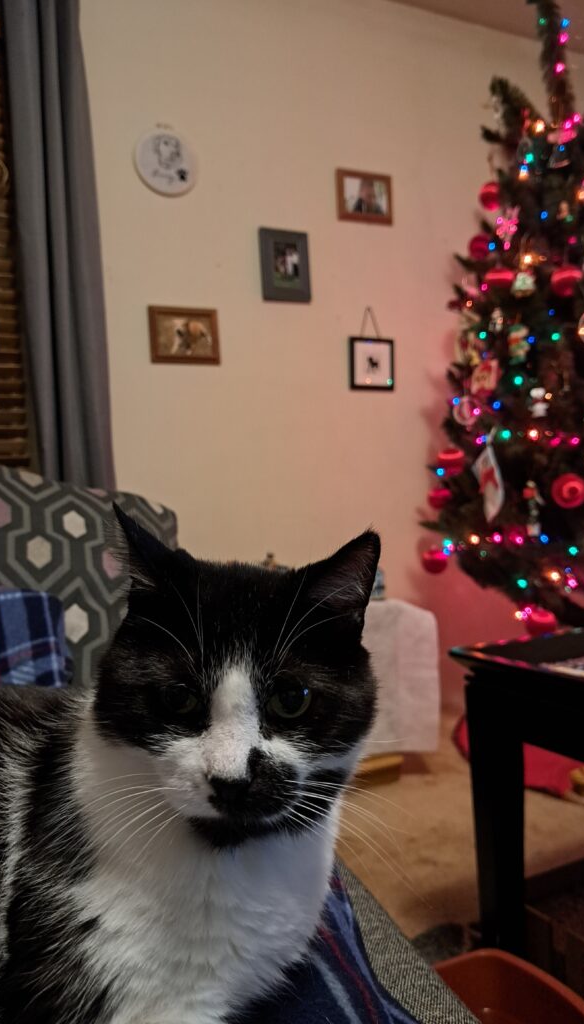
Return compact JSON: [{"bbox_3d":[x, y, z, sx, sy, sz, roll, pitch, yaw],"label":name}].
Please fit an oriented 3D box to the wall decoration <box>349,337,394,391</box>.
[{"bbox_3d":[0.269,-0.491,2.364,0.166,0.167,0.018,-3,3,-25],"label":"wall decoration"}]

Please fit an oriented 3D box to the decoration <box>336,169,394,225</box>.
[{"bbox_3d":[0.240,-1.030,2.329,0.206,0.161,0.018,-5,4,-25],"label":"decoration"}]

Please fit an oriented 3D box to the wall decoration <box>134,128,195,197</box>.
[{"bbox_3d":[-0.364,-1.009,2.045,0.192,0.200,0.016,-4,4,-25],"label":"wall decoration"}]

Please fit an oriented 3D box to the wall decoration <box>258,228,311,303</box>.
[{"bbox_3d":[-0.020,-0.767,2.217,0.164,0.220,0.018,-5,4,-25],"label":"wall decoration"}]

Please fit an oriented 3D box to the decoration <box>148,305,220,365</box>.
[{"bbox_3d":[-0.313,-0.517,2.088,0.207,0.163,0.018,-5,4,-25],"label":"decoration"}]

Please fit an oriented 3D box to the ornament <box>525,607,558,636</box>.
[{"bbox_3d":[0.668,0.296,1.900,0.082,0.085,0.082,-4,4,-25],"label":"ornament"}]

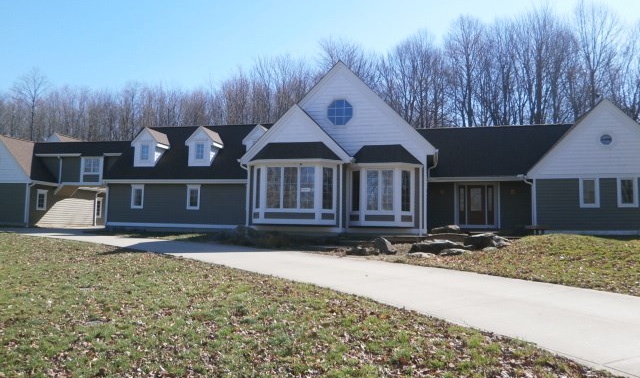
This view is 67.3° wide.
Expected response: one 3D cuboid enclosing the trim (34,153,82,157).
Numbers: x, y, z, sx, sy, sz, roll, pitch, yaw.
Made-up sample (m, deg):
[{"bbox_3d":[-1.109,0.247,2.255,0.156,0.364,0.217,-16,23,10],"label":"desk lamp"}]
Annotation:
[{"bbox_3d":[-17.836,-2.279,32.800,3.716,0.206,0.160,0,-4,13],"label":"trim"}]

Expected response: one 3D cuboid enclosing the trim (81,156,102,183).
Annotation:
[{"bbox_3d":[-15.273,-1.253,32.200,1.767,1.844,0.180,0,-4,13],"label":"trim"}]

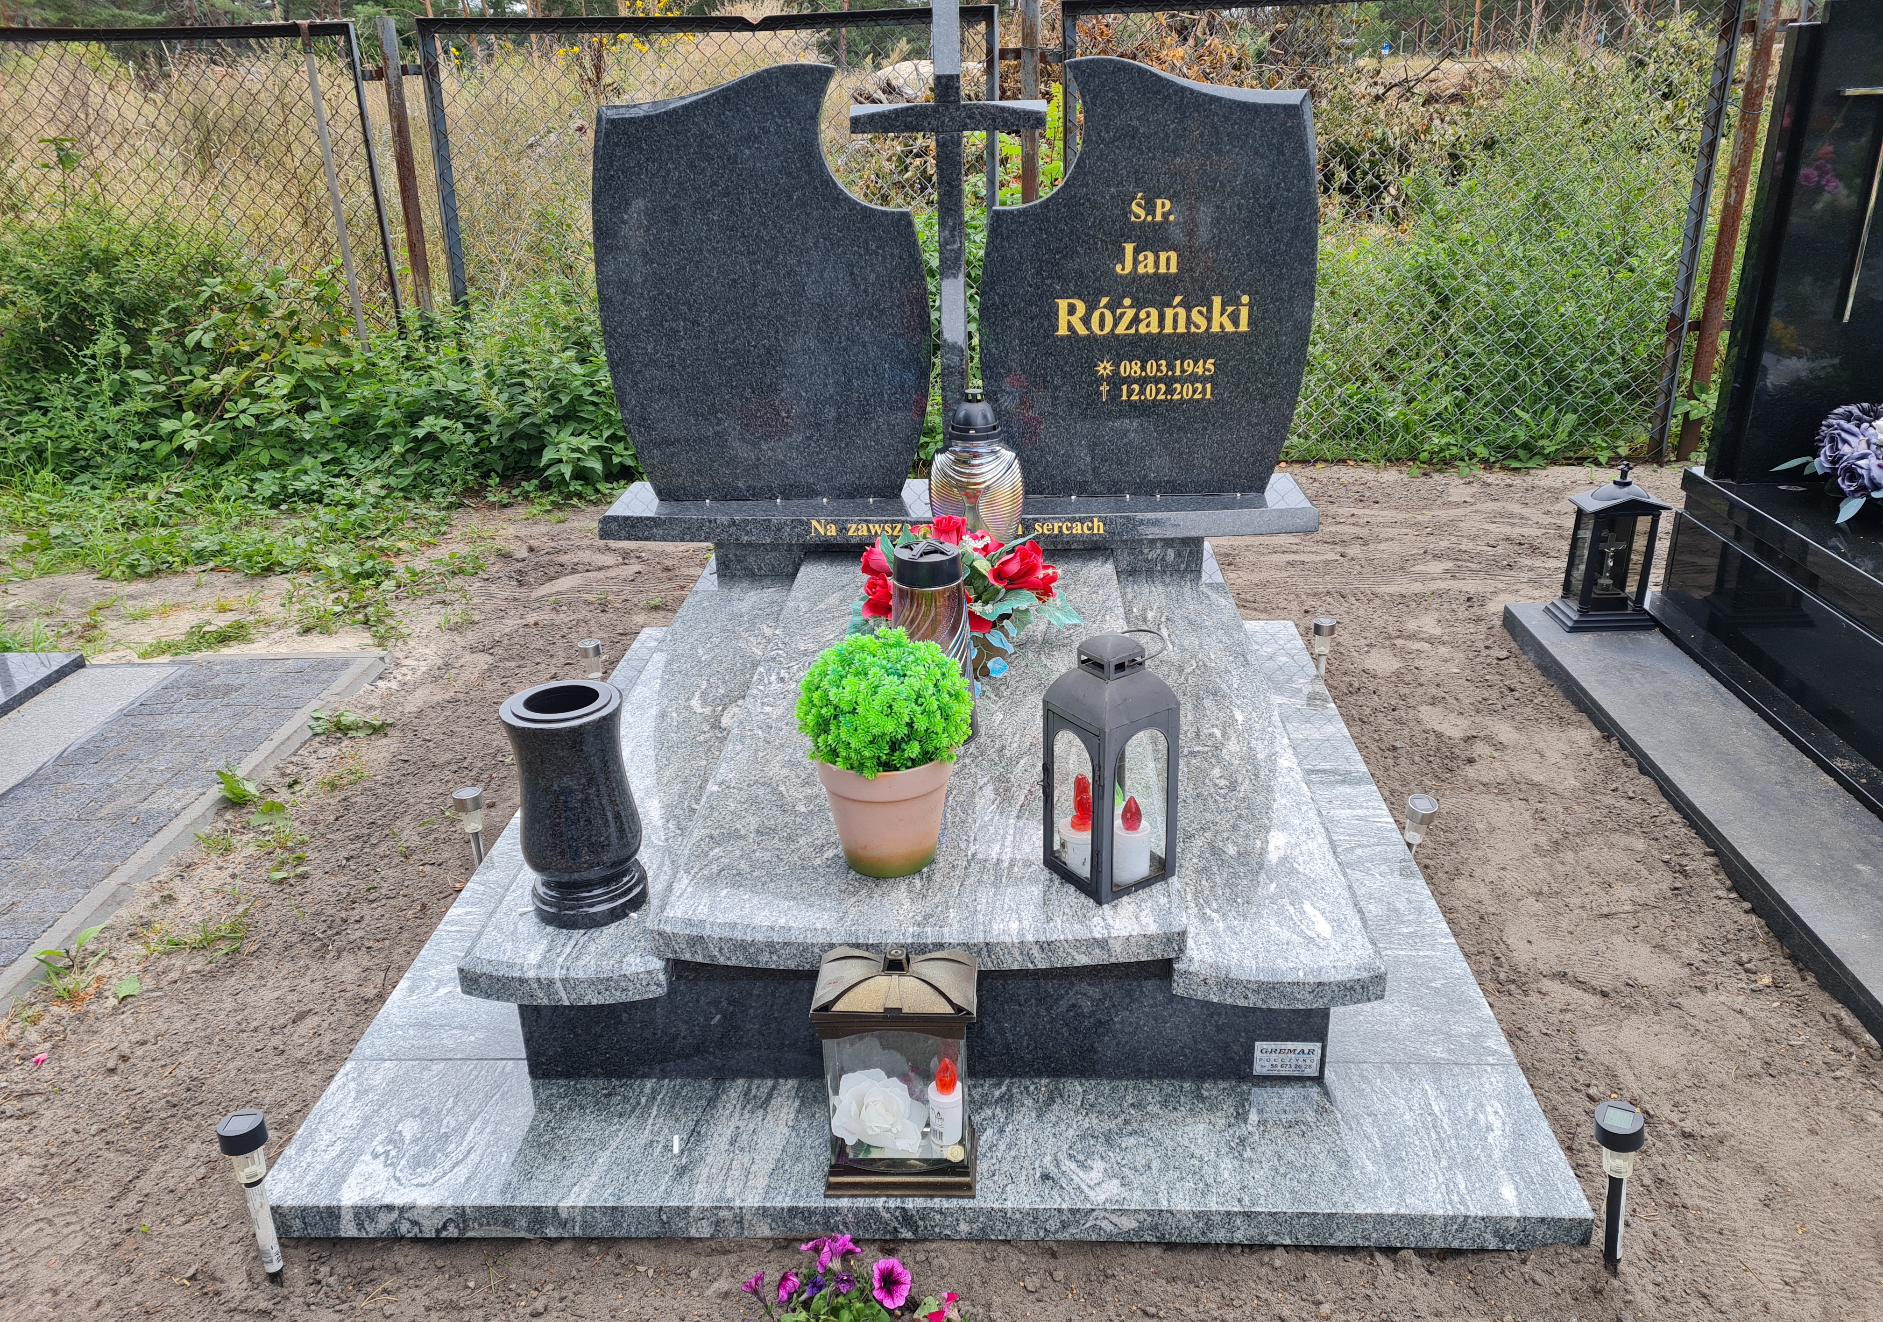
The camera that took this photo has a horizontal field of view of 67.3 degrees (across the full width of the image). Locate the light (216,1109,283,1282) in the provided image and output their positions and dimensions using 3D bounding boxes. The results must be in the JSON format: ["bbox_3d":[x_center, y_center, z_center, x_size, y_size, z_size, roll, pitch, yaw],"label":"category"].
[{"bbox_3d":[-0.953,0.754,1.973,0.064,0.286,0.064,1,22,3],"label":"light"}]

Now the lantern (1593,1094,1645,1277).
[{"bbox_3d":[0.863,0.685,1.801,0.060,0.262,0.060,-7,26,6],"label":"lantern"}]

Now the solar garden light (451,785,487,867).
[{"bbox_3d":[-1.008,0.366,3.065,0.065,0.194,0.065,-1,22,3],"label":"solar garden light"}]

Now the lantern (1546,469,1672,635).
[{"bbox_3d":[1.895,-0.330,4.001,0.242,0.460,0.175,-1,22,3],"label":"lantern"}]

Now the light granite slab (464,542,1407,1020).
[{"bbox_3d":[0.005,0.076,3.081,1.426,0.141,2.079,-1,22,3],"label":"light granite slab"}]

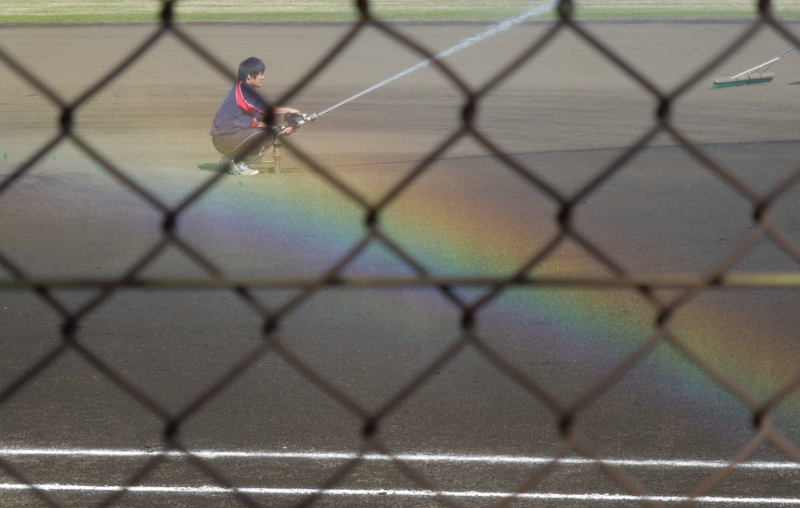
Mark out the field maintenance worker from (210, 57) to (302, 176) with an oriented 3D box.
[{"bbox_3d":[-1.250,-1.203,30.300,0.790,1.020,0.540,0,7,0],"label":"field maintenance worker"}]

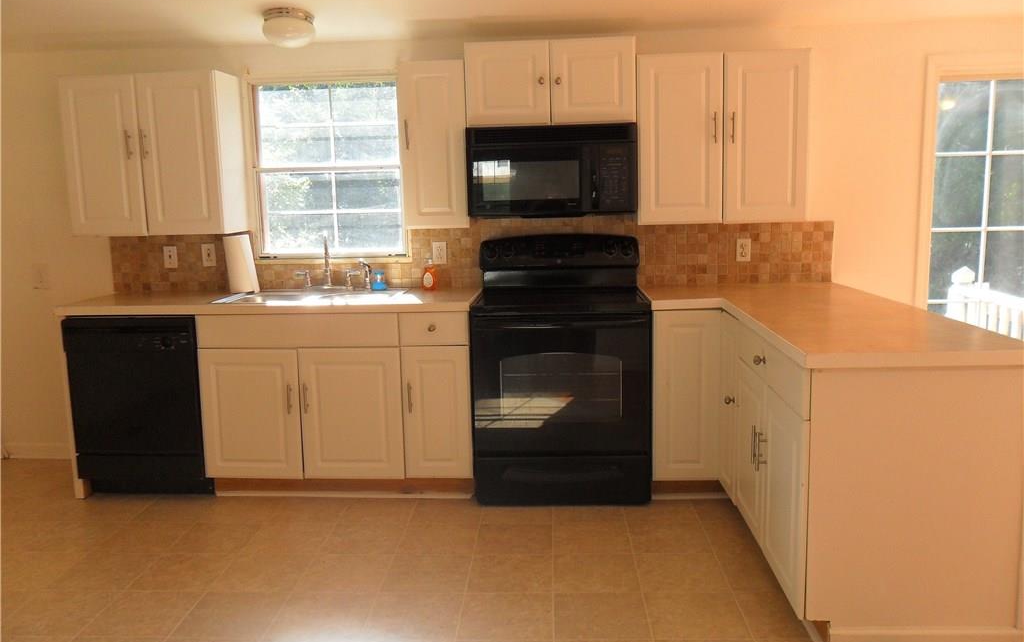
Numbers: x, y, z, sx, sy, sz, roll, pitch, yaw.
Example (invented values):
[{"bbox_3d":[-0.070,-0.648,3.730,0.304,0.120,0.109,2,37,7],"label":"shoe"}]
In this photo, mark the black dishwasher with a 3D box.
[{"bbox_3d":[-1.695,0.369,3.945,0.612,0.860,0.595,-1,8,4],"label":"black dishwasher"}]

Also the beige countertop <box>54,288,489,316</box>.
[{"bbox_3d":[-1.141,-0.089,3.867,1.952,0.039,0.600,-1,8,4],"label":"beige countertop"}]

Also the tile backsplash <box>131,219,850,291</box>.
[{"bbox_3d":[-0.256,-0.331,4.069,3.694,0.343,0.012,-1,8,4],"label":"tile backsplash"}]

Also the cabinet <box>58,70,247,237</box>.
[{"bbox_3d":[-1.742,-0.806,3.930,0.745,0.752,0.318,-1,8,4],"label":"cabinet"}]

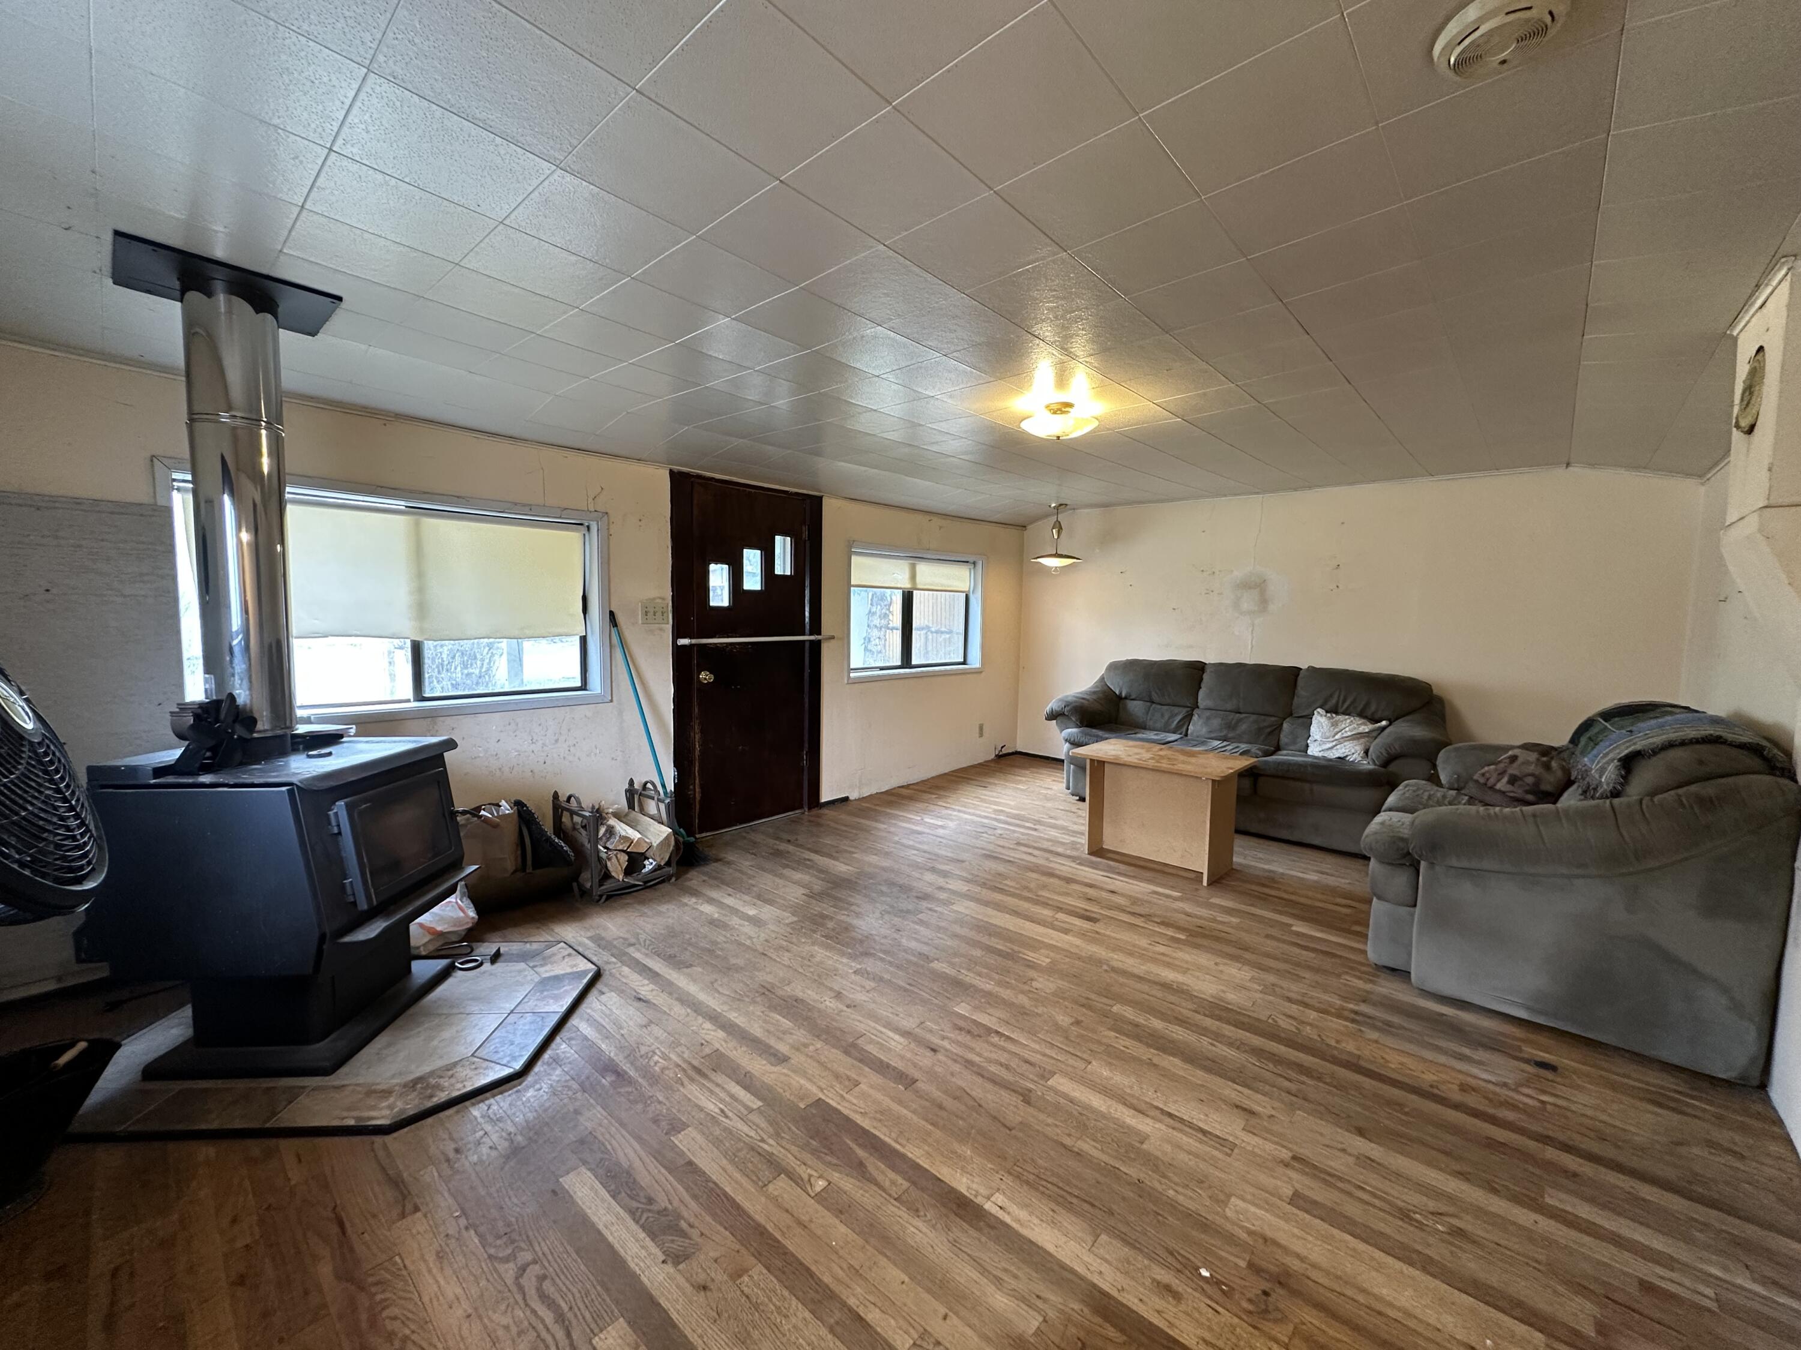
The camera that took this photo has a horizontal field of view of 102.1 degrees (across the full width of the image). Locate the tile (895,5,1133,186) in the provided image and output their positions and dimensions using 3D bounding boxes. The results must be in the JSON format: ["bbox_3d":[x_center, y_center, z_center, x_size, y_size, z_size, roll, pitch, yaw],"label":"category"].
[{"bbox_3d":[0.202,-0.989,1.263,0.300,0.020,0.300,2,2,42],"label":"tile"}]

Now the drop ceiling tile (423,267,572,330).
[{"bbox_3d":[-1.135,-1.059,2.056,0.305,0.020,0.305,5,7,42],"label":"drop ceiling tile"}]

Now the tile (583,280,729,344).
[{"bbox_3d":[-0.704,-1.048,2.096,0.307,0.020,0.307,5,6,42],"label":"tile"}]

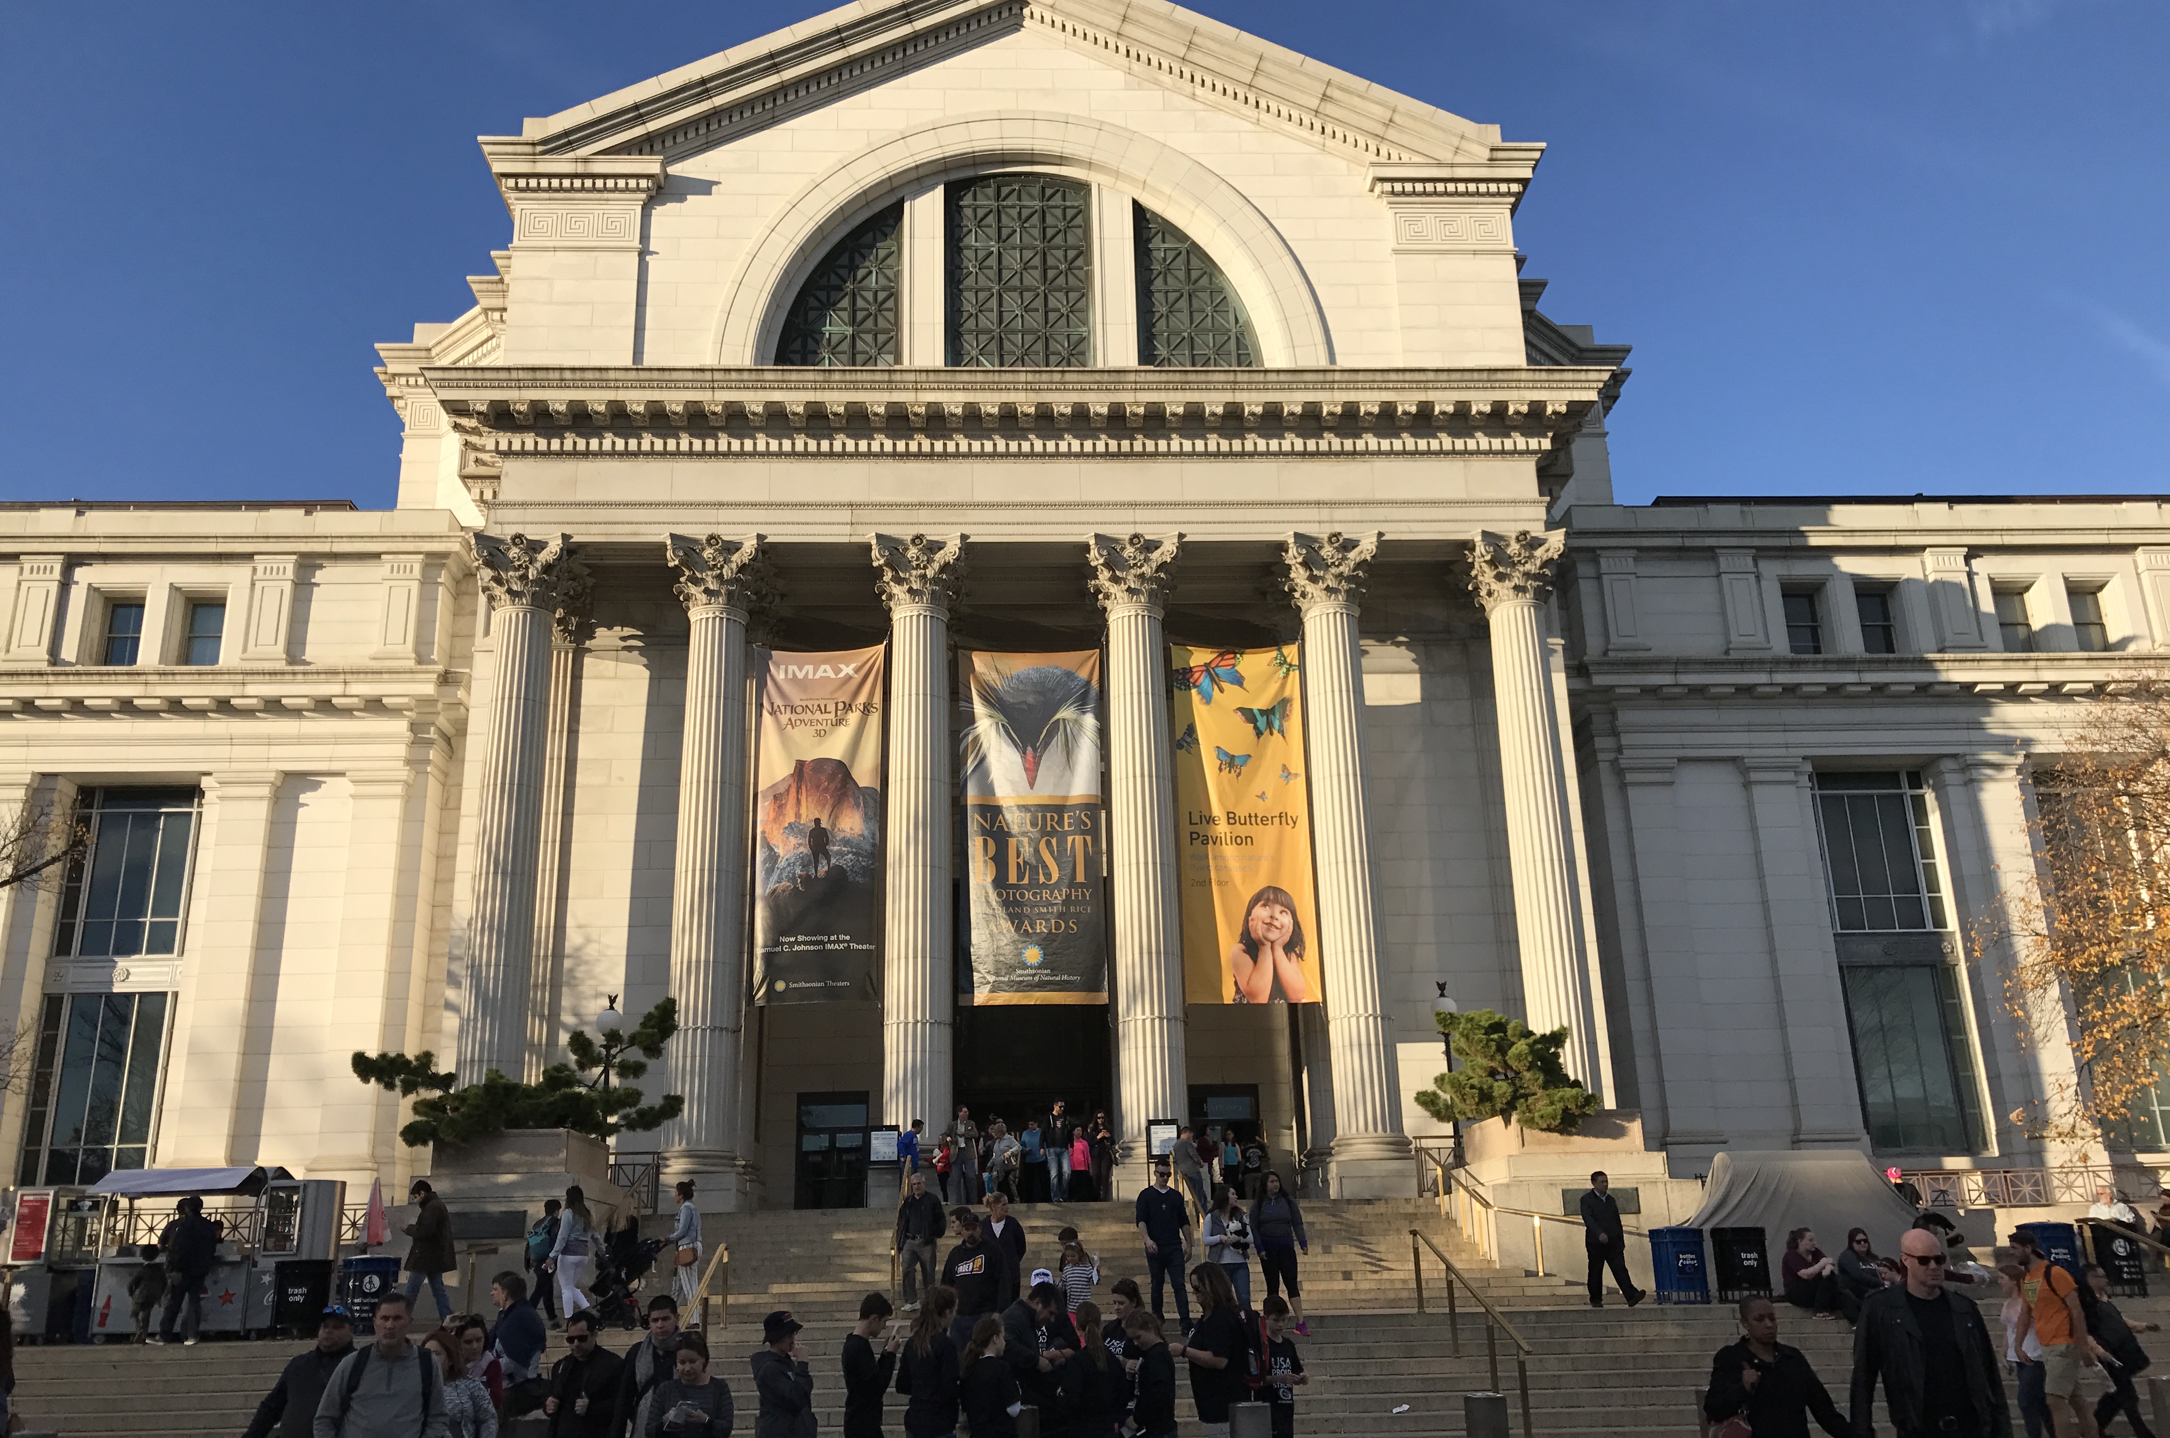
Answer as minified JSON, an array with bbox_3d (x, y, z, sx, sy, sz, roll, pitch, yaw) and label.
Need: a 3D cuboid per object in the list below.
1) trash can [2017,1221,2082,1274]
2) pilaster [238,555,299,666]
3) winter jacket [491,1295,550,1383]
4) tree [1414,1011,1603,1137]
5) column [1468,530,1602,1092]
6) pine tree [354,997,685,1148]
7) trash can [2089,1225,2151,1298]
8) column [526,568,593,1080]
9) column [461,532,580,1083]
[{"bbox_3d":[11.461,6.434,20.818,0.640,0.850,0.640,-1,-18,-3],"label":"trash can"},{"bbox_3d":[-15.822,-2.092,34.151,0.900,2.300,0.250,-1,-18,-3],"label":"pilaster"},{"bbox_3d":[-4.763,5.217,14.765,0.460,0.667,0.460,-3,-18,4],"label":"winter jacket"},{"bbox_3d":[7.244,6.029,30.205,3.200,2.200,2.800,-1,-18,-3],"label":"tree"},{"bbox_3d":[8.962,2.642,34.566,1.950,12.950,1.950,-1,-18,-3],"label":"column"},{"bbox_3d":[-9.473,5.913,29.410,5.400,2.550,3.200,-1,-18,-3],"label":"pine tree"},{"bbox_3d":[12.593,6.628,21.445,0.640,0.850,0.640,-1,-18,-3],"label":"trash can"},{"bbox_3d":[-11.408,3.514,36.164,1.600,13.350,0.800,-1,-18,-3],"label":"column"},{"bbox_3d":[-11.343,2.913,34.310,1.750,13.350,1.750,-1,-18,-3],"label":"column"}]

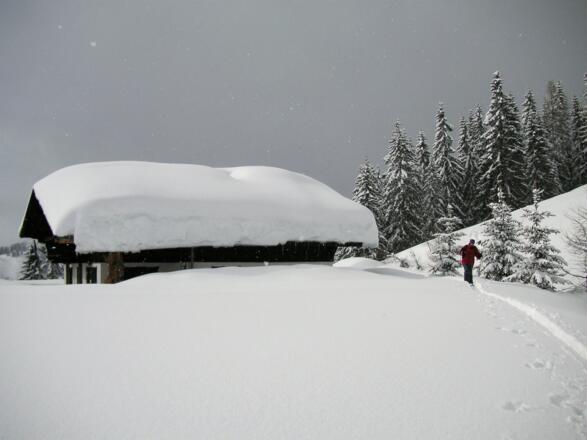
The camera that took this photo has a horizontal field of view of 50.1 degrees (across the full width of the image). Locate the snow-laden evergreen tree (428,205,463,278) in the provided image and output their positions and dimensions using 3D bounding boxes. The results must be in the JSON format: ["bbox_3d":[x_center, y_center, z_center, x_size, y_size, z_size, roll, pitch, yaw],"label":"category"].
[{"bbox_3d":[6.707,0.921,27.500,1.650,3.200,1.650,0,-2,0],"label":"snow-laden evergreen tree"}]

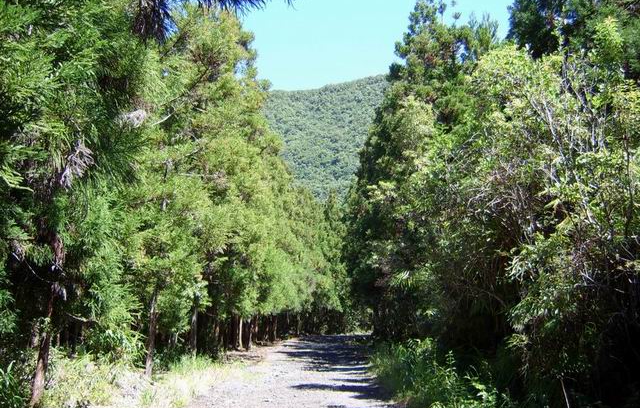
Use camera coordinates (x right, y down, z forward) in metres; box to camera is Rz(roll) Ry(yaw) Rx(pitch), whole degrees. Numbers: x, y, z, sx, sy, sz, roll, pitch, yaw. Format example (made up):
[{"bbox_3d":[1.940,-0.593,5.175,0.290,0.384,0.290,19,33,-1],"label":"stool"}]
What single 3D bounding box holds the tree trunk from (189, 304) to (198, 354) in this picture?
[{"bbox_3d":[-3.970,3.930,17.960,0.200,1.550,0.200,0,-12,0],"label":"tree trunk"}]

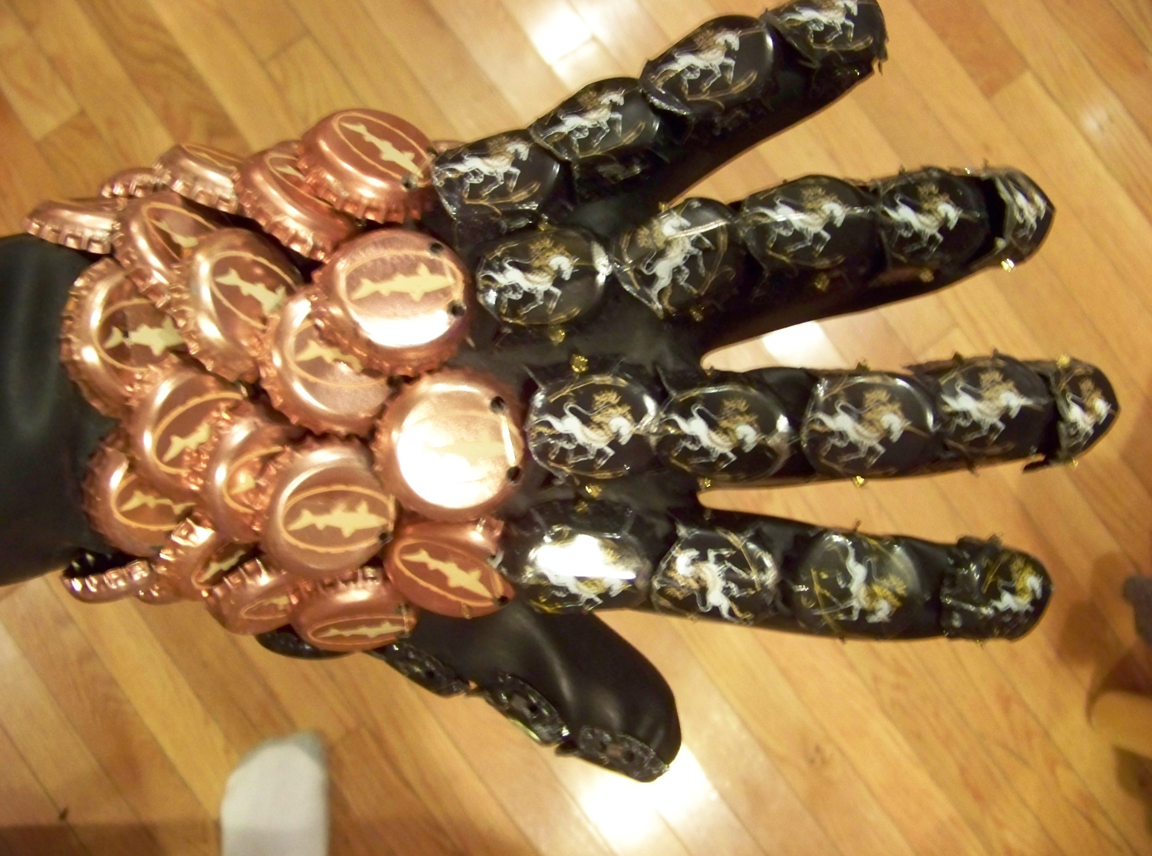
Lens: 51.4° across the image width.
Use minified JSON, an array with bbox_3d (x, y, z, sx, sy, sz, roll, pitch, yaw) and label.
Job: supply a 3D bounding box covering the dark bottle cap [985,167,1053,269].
[{"bbox_3d":[0.094,-0.044,0.254,0.026,0.009,0.024,-10,93,-44],"label":"dark bottle cap"}]

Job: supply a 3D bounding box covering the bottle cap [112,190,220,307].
[{"bbox_3d":[-0.080,-0.036,0.248,0.030,0.007,0.030,30,42,-31],"label":"bottle cap"}]

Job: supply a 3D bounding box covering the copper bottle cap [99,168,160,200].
[{"bbox_3d":[-0.104,-0.061,0.304,0.031,0.031,0.006,-1,95,0],"label":"copper bottle cap"}]

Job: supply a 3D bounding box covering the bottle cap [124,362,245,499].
[{"bbox_3d":[-0.084,0.000,0.263,0.031,0.006,0.031,12,72,-40],"label":"bottle cap"}]

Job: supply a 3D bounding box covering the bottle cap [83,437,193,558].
[{"bbox_3d":[-0.082,0.012,0.239,0.030,0.006,0.030,-15,113,-38],"label":"bottle cap"}]

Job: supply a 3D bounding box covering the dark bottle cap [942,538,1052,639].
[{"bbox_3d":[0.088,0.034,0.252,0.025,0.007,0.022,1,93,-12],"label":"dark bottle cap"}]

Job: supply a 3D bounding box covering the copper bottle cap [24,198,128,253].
[{"bbox_3d":[-0.101,-0.043,0.255,0.031,0.031,0.006,12,102,0],"label":"copper bottle cap"}]

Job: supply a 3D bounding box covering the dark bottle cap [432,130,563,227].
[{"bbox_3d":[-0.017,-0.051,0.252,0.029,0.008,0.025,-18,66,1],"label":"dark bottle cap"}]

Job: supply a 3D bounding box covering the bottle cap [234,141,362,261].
[{"bbox_3d":[-0.049,-0.043,0.226,0.030,0.030,0.007,28,121,-19],"label":"bottle cap"}]

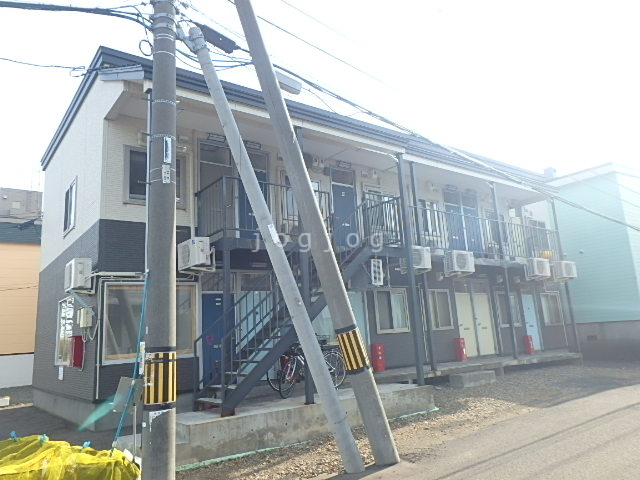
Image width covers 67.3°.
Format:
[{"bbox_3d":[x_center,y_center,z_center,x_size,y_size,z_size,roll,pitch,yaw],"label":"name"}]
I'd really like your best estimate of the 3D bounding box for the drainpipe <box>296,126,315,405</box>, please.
[{"bbox_3d":[-0.311,0.350,9.796,0.110,5.678,0.110,5,-15,-38],"label":"drainpipe"}]

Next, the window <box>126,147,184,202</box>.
[{"bbox_3d":[-3.274,-1.222,9.648,1.240,1.150,0.110,6,-15,-37],"label":"window"}]

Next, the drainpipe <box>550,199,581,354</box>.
[{"bbox_3d":[8.373,1.170,16.379,0.100,5.332,0.100,6,-15,-37],"label":"drainpipe"}]

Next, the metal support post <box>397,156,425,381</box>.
[{"bbox_3d":[1.915,0.495,10.146,0.120,4.950,0.120,6,-15,-37],"label":"metal support post"}]

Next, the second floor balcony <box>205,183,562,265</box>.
[{"bbox_3d":[3.000,0.070,13.333,13.037,1.417,1.337,5,-15,-38],"label":"second floor balcony"}]

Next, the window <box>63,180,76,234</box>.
[{"bbox_3d":[-5.851,-0.757,11.244,0.110,1.170,1.270,6,-15,-37],"label":"window"}]

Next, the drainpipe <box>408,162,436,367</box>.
[{"bbox_3d":[2.558,0.555,11.949,0.105,5.278,0.105,6,-15,-37],"label":"drainpipe"}]

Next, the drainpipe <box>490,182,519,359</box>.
[{"bbox_3d":[5.427,0.812,14.146,0.100,5.202,0.100,6,-15,-37],"label":"drainpipe"}]

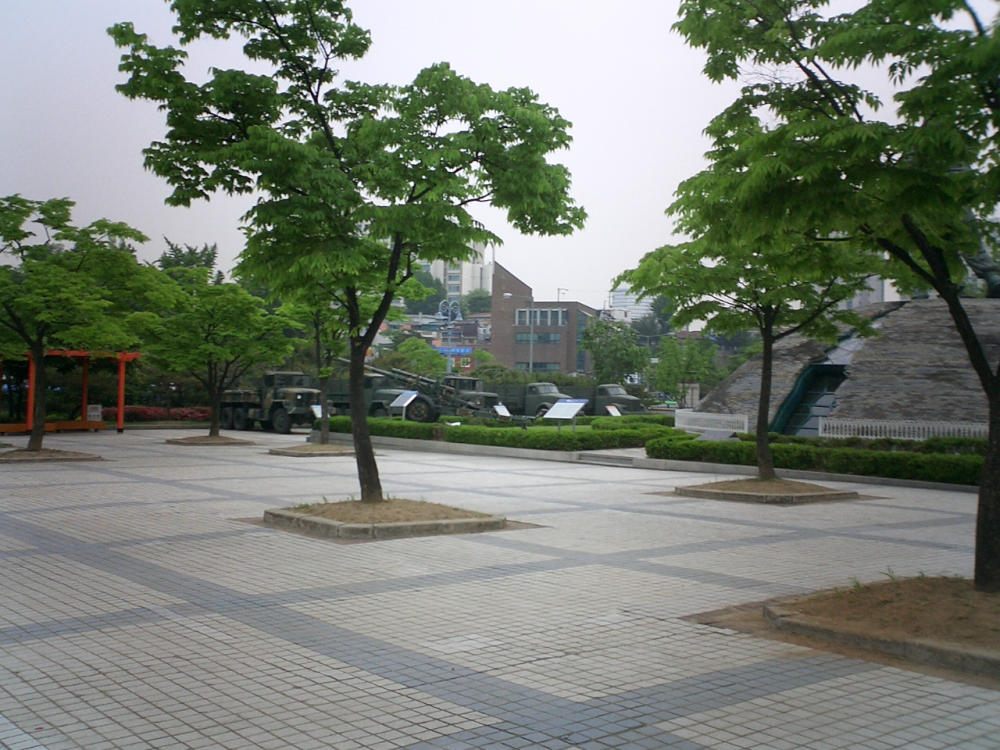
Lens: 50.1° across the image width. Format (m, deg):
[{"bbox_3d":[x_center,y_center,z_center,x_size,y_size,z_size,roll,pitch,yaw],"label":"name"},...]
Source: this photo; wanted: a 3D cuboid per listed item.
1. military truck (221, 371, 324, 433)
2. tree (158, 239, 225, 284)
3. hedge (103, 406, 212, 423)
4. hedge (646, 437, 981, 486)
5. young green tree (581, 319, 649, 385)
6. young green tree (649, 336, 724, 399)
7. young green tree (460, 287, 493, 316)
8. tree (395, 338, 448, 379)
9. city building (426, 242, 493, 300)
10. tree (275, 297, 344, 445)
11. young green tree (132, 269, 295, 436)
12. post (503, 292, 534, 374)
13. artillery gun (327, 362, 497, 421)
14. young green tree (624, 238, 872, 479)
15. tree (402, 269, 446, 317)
[{"bbox_3d":[-10.208,1.264,48.382,2.400,2.650,6.700,2,-2,-43],"label":"military truck"},{"bbox_3d":[-16.149,-2.263,56.071,4.200,9.800,4.200,0,-1,0],"label":"tree"},{"bbox_3d":[-16.389,1.897,51.000,5.344,0.835,1.300,1,-1,0],"label":"hedge"},{"bbox_3d":[5.966,1.545,20.208,0.900,0.480,8.300,1,-2,-32],"label":"hedge"},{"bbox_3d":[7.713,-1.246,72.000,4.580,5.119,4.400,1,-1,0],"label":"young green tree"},{"bbox_3d":[13.609,-0.401,78.000,5.546,5.108,4.900,1,-1,0],"label":"young green tree"},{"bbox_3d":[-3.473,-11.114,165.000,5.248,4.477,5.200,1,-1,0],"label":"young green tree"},{"bbox_3d":[-4.911,0.351,66.011,3.400,5.400,3.400,0,-1,0],"label":"tree"},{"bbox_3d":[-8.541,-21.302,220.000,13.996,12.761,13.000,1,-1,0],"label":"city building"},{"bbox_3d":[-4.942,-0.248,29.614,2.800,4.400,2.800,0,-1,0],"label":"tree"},{"bbox_3d":[-9.214,-0.693,34.436,5.187,5.477,4.927,1,-1,0],"label":"young green tree"},{"bbox_3d":[1.322,-1.164,76.052,2.100,9.000,0.400,0,-1,0],"label":"post"},{"bbox_3d":[-2.825,0.618,40.000,7.000,2.400,2.400,1,-2,10],"label":"artillery gun"},{"bbox_3d":[4.058,-0.253,17.457,4.050,3.952,3.848,1,-1,0],"label":"young green tree"},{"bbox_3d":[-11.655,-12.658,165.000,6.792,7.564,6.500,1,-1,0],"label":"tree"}]

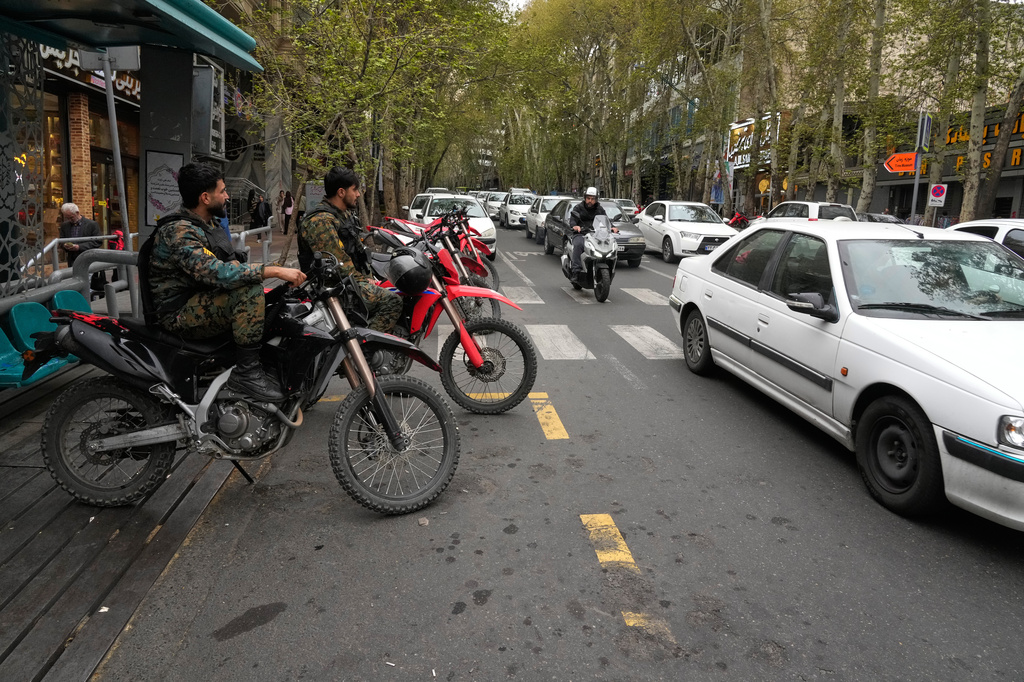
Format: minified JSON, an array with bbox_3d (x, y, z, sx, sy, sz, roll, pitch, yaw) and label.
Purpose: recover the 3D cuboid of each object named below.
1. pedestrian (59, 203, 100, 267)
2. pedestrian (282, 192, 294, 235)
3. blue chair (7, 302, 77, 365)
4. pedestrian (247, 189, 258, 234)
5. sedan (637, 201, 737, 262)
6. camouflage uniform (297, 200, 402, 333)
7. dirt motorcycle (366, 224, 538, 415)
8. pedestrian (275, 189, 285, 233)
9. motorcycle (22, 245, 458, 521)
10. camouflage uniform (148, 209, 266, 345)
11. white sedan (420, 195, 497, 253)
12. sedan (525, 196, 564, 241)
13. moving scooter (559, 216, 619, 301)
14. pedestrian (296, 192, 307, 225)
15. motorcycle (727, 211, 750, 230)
[{"bbox_3d":[-5.171,-0.811,8.246,0.520,1.680,0.420,1,10,-2],"label":"pedestrian"},{"bbox_3d":[-8.403,-4.802,25.600,0.460,1.640,0.340,-1,11,-11],"label":"pedestrian"},{"bbox_3d":[-3.120,-0.060,4.760,0.460,0.400,0.450,0,11,-6],"label":"blue chair"},{"bbox_3d":[-9.550,-4.738,25.144,0.480,1.650,0.380,0,10,-12],"label":"pedestrian"},{"bbox_3d":[4.346,-2.850,17.326,1.750,1.460,4.500,0,12,-4],"label":"sedan"},{"bbox_3d":[-1.112,-0.465,4.700,0.700,0.970,0.580,1,11,-3],"label":"camouflage uniform"},{"bbox_3d":[-0.910,-0.081,4.777,2.200,1.230,0.820,1,12,-3],"label":"dirt motorcycle"},{"bbox_3d":[-8.820,-4.919,26.000,0.460,1.660,0.360,-2,11,-17],"label":"pedestrian"},{"bbox_3d":[-1.329,0.235,3.368,2.190,1.220,0.820,0,6,1],"label":"motorcycle"},{"bbox_3d":[-1.460,-0.310,3.320,0.650,0.670,0.560,2,10,0],"label":"camouflage uniform"},{"bbox_3d":[-1.321,-2.819,16.760,1.660,1.440,3.950,0,12,-7],"label":"white sedan"},{"bbox_3d":[1.440,-3.893,21.640,1.640,1.450,4.050,0,13,-7],"label":"sedan"},{"bbox_3d":[1.224,-1.298,10.470,0.740,1.200,1.930,-1,11,-10],"label":"moving scooter"},{"bbox_3d":[-8.020,-4.944,26.000,0.500,1.700,0.400,-9,15,-44],"label":"pedestrian"},{"bbox_3d":[11.435,-5.904,34.000,2.100,1.150,0.800,-7,13,-40],"label":"motorcycle"}]

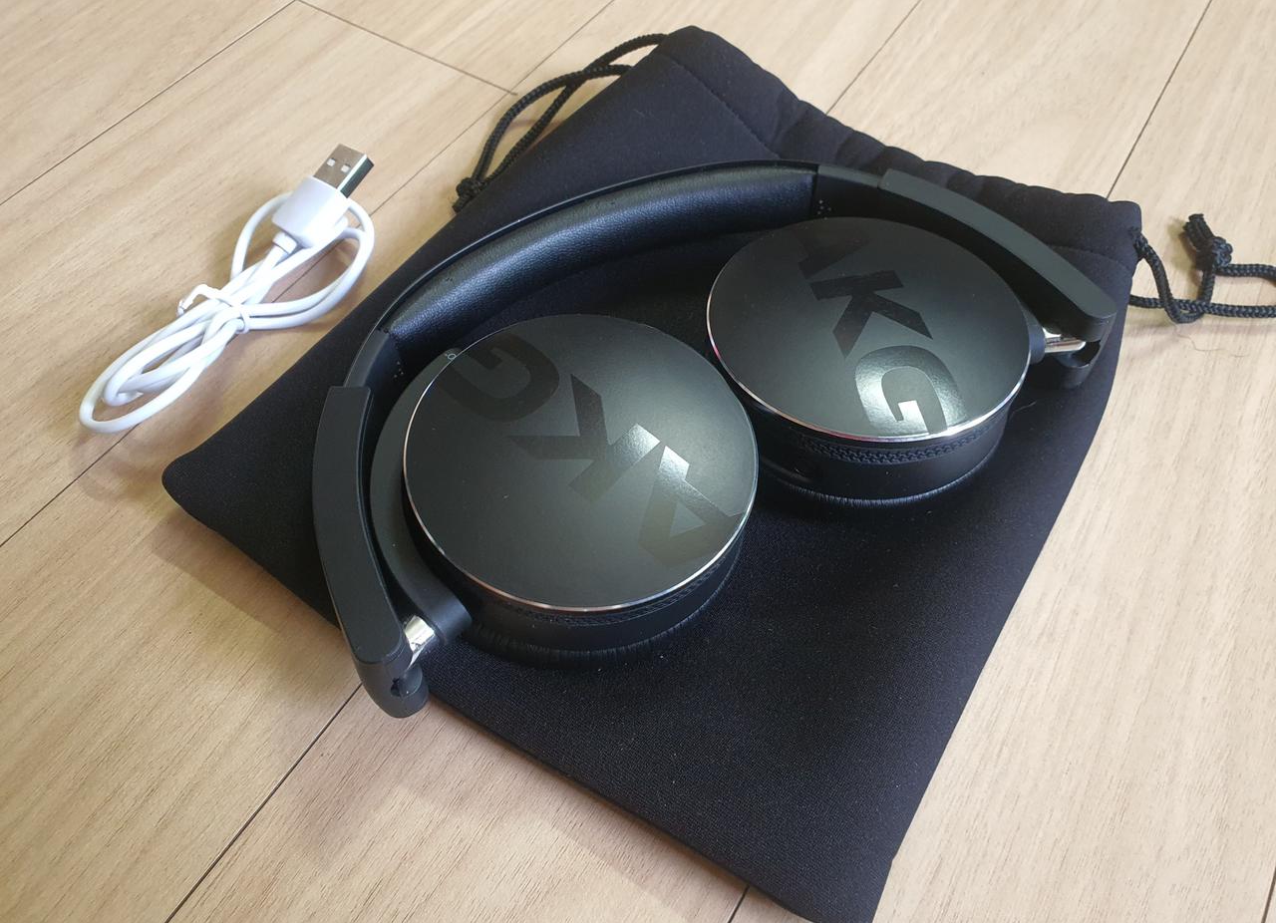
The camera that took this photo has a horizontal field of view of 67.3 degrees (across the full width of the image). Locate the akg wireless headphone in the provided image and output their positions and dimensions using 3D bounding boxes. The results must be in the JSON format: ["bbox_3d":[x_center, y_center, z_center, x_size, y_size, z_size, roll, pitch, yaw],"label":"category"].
[{"bbox_3d":[0.012,-0.026,0.247,0.203,0.031,0.099,-24,62,-17],"label":"akg wireless headphone"}]

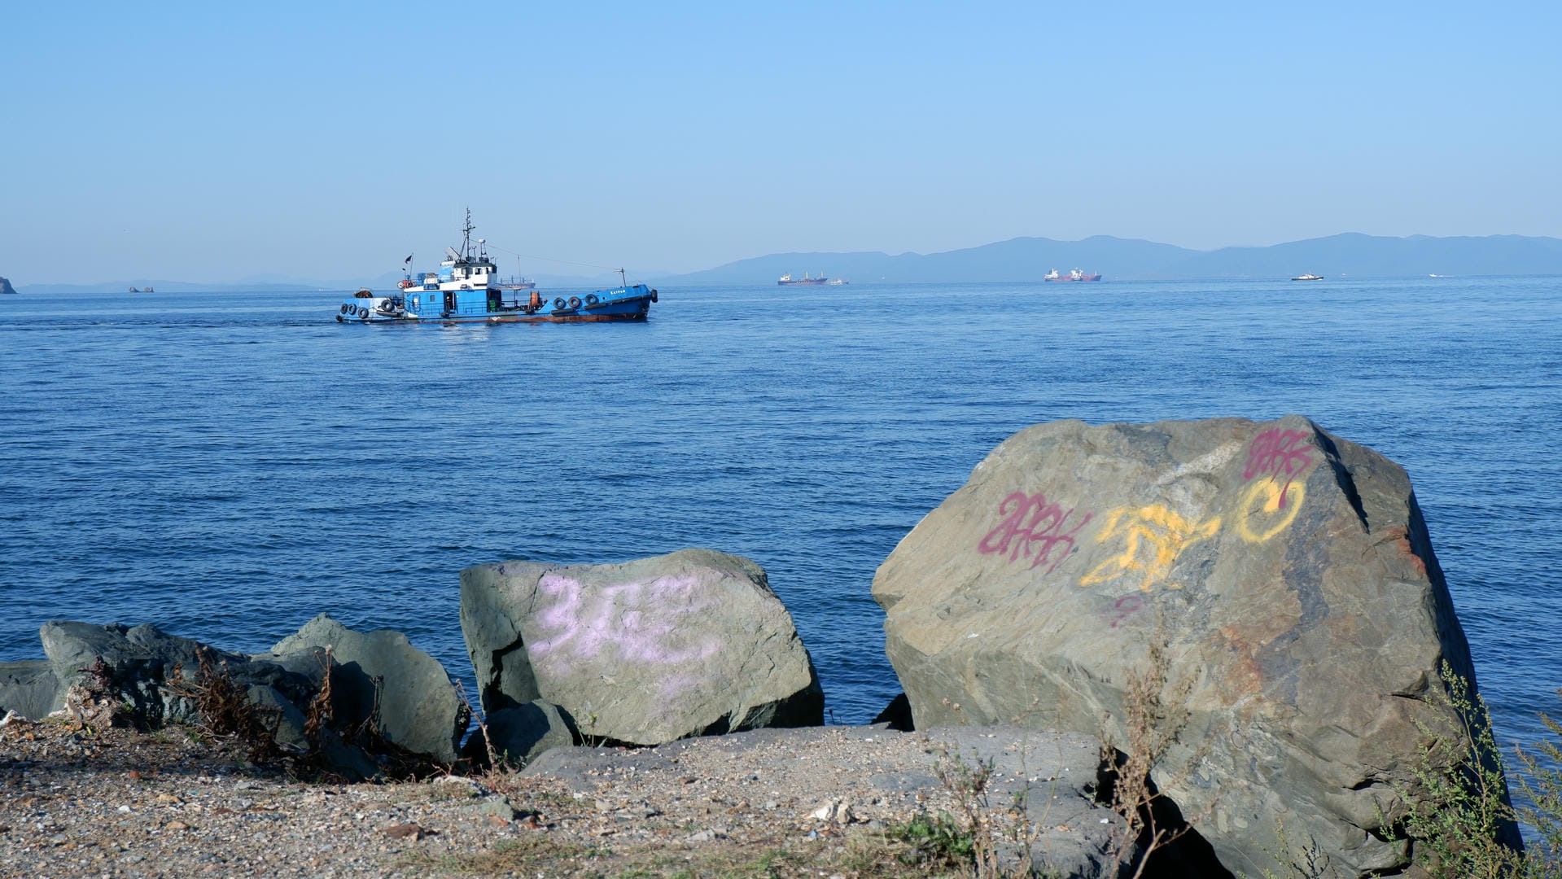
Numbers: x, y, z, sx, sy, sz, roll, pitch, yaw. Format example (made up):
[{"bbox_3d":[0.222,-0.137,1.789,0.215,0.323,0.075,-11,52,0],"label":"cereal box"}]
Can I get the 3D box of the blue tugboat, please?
[{"bbox_3d":[-26.066,-15.673,166.000,29.300,10.300,7.200,0,5,11],"label":"blue tugboat"}]

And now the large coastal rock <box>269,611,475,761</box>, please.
[{"bbox_3d":[-1.469,0.890,6.500,0.740,0.530,0.550,-1,5,-6],"label":"large coastal rock"}]

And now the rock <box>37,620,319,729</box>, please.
[{"bbox_3d":[-2.245,0.888,6.850,1.020,0.410,0.650,-1,5,-4],"label":"rock"}]

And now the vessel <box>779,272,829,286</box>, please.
[{"bbox_3d":[38.570,-281.345,3200.000,87.000,25.500,14.500,0,5,6],"label":"vessel"}]

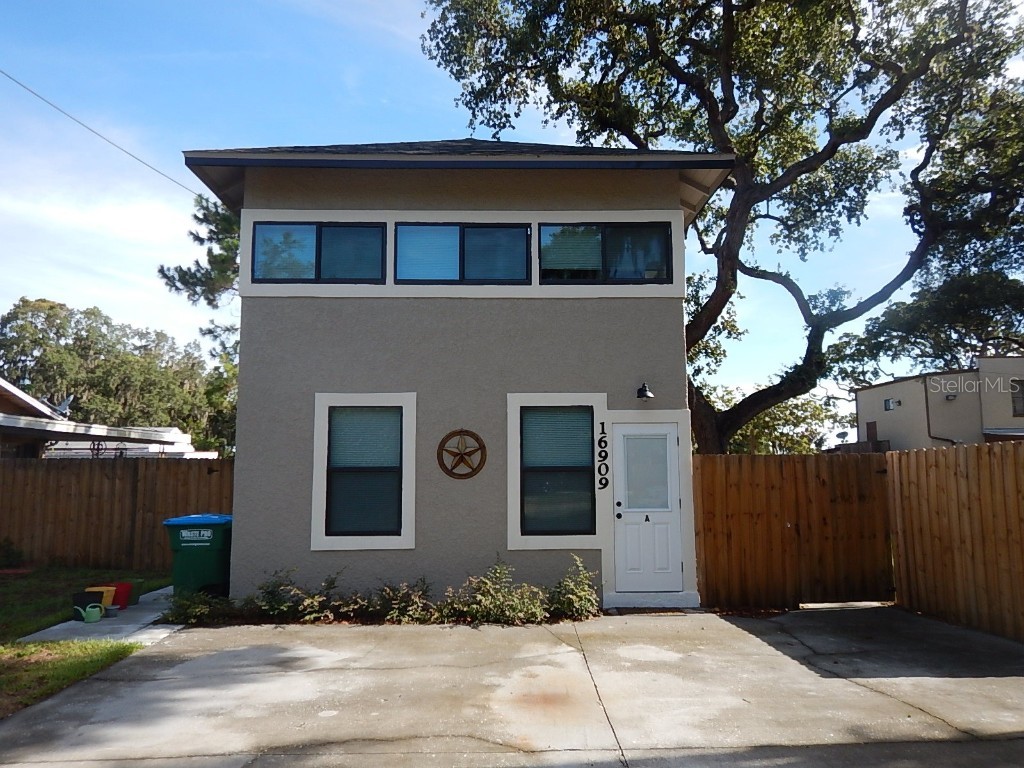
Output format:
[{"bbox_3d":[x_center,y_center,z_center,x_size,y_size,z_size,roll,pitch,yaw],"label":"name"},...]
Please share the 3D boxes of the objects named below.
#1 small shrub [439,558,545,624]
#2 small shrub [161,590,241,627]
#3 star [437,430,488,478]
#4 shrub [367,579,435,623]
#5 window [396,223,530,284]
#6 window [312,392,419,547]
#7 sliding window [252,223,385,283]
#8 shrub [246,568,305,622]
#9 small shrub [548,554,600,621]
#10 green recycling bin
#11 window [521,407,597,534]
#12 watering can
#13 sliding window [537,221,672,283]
[{"bbox_3d":[-0.211,2.315,8.012,1.242,0.635,0.780,0,-6,0],"label":"small shrub"},{"bbox_3d":[-3.506,2.475,7.967,0.892,0.309,0.660,0,-6,0],"label":"small shrub"},{"bbox_3d":[-0.611,0.860,8.690,0.611,0.614,0.060,0,-6,-1],"label":"star"},{"bbox_3d":[-1.257,2.415,8.003,0.774,0.435,0.620,0,-6,0],"label":"shrub"},{"bbox_3d":[-0.613,-1.645,9.007,1.717,0.788,0.100,0,-6,-1],"label":"window"},{"bbox_3d":[-1.796,1.059,8.693,1.248,1.897,0.100,0,-6,-1],"label":"window"},{"bbox_3d":[-2.424,-1.653,8.967,1.673,0.780,0.100,0,-6,-1],"label":"sliding window"},{"bbox_3d":[-2.684,2.368,8.057,0.677,0.538,0.600,0,-6,0],"label":"shrub"},{"bbox_3d":[0.738,2.330,8.304,0.600,0.700,0.520,0,-6,-1],"label":"small shrub"},{"bbox_3d":[-3.845,2.192,9.029,0.870,1.080,0.740,0,-6,0],"label":"green recycling bin"},{"bbox_3d":[0.562,1.060,8.708,0.903,1.567,0.080,0,-6,0],"label":"window"},{"bbox_3d":[-4.541,2.459,7.649,0.280,0.190,0.140,3,-7,-30],"label":"watering can"},{"bbox_3d":[1.193,-1.656,9.048,1.686,0.792,0.100,0,-6,-1],"label":"sliding window"}]

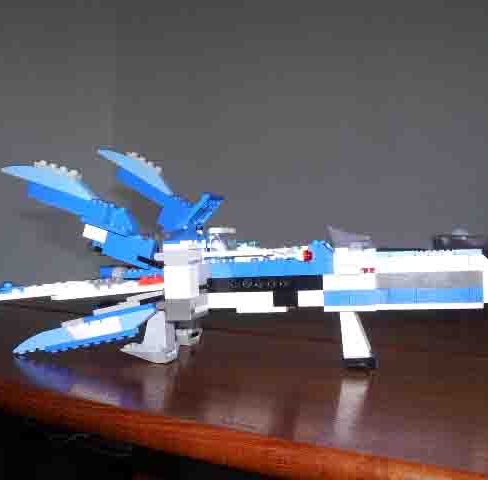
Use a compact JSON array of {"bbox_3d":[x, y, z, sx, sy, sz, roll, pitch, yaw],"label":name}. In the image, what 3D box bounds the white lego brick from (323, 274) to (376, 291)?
[{"bbox_3d":[0.064,0.025,0.388,0.032,0.010,0.013,-2,-2,10],"label":"white lego brick"}]

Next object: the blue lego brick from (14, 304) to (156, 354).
[{"bbox_3d":[-0.103,0.059,0.428,0.095,0.018,0.016,-11,-3,7],"label":"blue lego brick"}]

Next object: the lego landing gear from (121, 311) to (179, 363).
[{"bbox_3d":[-0.058,0.059,0.395,0.031,0.031,0.015,0,-1,10],"label":"lego landing gear"}]

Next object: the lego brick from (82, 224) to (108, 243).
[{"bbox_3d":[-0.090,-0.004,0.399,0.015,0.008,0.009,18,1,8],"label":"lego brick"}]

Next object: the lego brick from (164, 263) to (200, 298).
[{"bbox_3d":[-0.037,0.025,0.389,0.017,0.019,0.017,-2,-2,10],"label":"lego brick"}]

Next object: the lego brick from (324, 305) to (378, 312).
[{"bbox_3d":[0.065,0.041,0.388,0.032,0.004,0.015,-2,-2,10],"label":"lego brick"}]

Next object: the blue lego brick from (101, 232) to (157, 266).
[{"bbox_3d":[-0.067,0.006,0.382,0.030,0.013,0.015,15,1,10],"label":"blue lego brick"}]

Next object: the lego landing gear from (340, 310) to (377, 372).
[{"bbox_3d":[0.069,0.061,0.389,0.019,0.034,0.015,0,-1,10],"label":"lego landing gear"}]

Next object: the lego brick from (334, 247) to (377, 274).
[{"bbox_3d":[0.070,0.013,0.406,0.025,0.017,0.020,-2,-2,8],"label":"lego brick"}]

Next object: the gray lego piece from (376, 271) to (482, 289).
[{"bbox_3d":[0.112,0.024,0.395,0.064,0.010,0.013,-2,-2,8],"label":"gray lego piece"}]

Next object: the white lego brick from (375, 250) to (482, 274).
[{"bbox_3d":[0.111,0.014,0.390,0.064,0.013,0.014,-2,-2,10],"label":"white lego brick"}]

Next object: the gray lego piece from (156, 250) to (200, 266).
[{"bbox_3d":[-0.040,0.012,0.406,0.025,0.010,0.016,-2,-2,8],"label":"gray lego piece"}]

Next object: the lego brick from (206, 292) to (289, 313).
[{"bbox_3d":[0.003,0.039,0.411,0.050,0.013,0.015,-2,-2,8],"label":"lego brick"}]

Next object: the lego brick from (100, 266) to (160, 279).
[{"bbox_3d":[-0.079,0.022,0.449,0.043,0.009,0.015,-2,-2,8],"label":"lego brick"}]

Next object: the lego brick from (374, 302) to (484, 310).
[{"bbox_3d":[0.113,0.040,0.396,0.064,0.003,0.016,-2,-2,8],"label":"lego brick"}]

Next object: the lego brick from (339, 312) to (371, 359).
[{"bbox_3d":[0.070,0.060,0.409,0.018,0.029,0.013,-4,-2,8],"label":"lego brick"}]

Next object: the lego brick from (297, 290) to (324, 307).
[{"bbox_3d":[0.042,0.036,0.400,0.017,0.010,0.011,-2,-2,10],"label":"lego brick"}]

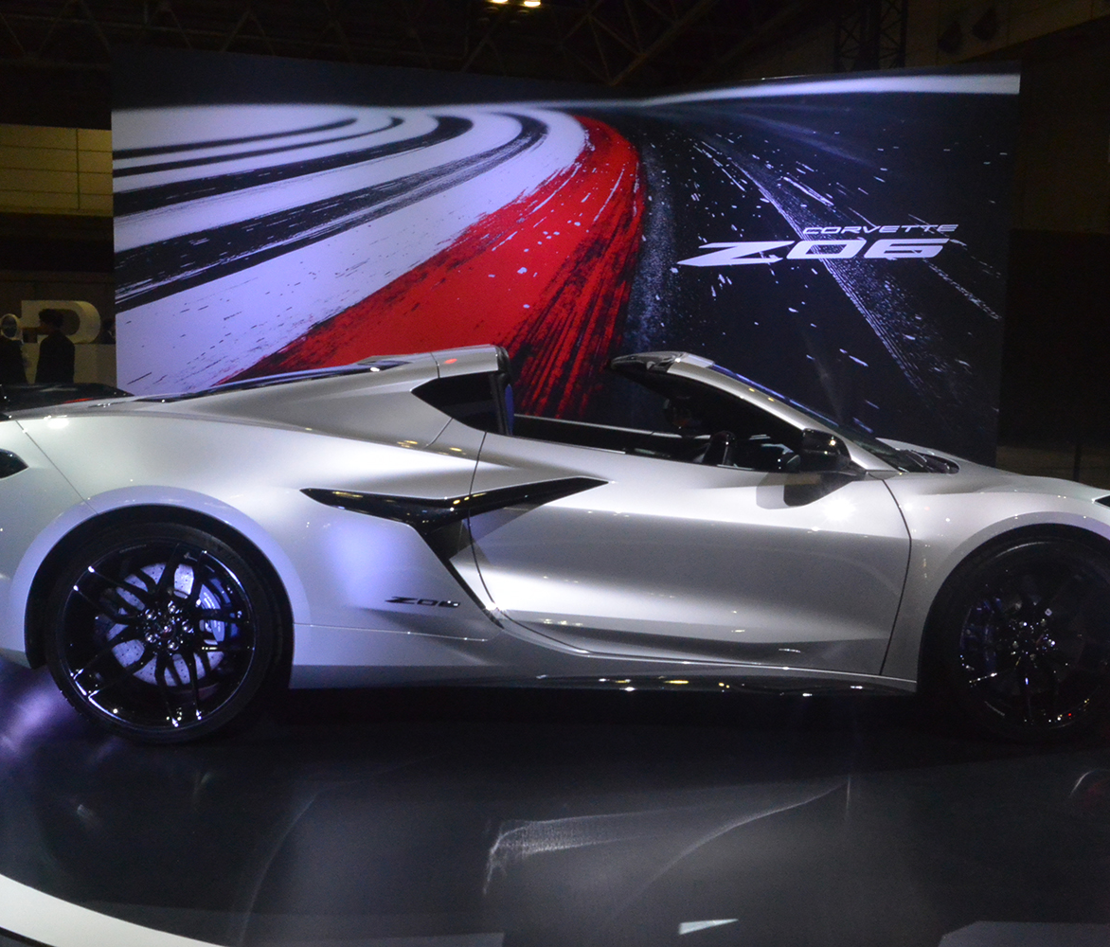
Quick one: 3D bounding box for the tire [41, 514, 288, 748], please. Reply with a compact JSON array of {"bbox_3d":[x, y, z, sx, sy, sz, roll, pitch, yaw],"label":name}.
[{"bbox_3d":[-1.190,0.457,3.931,0.700,0.700,0.330,1,7,-4],"label":"tire"}]

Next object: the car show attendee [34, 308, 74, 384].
[{"bbox_3d":[-5.681,-1.006,14.398,0.460,1.720,0.310,-1,7,-17],"label":"car show attendee"}]

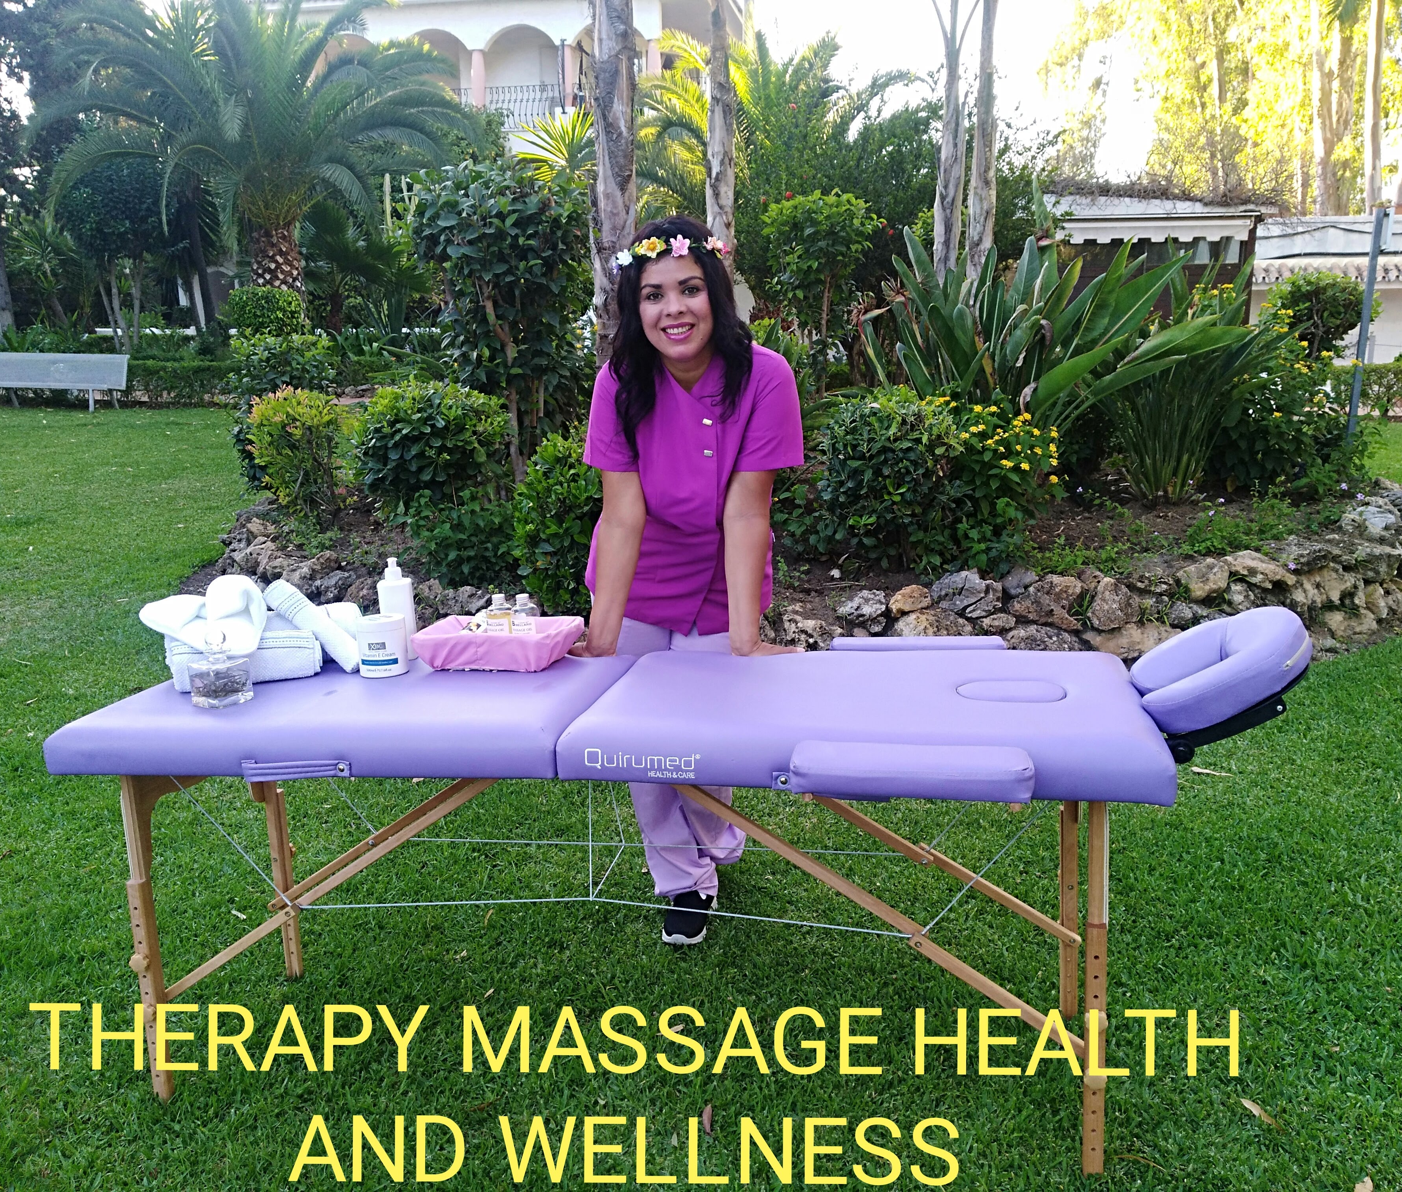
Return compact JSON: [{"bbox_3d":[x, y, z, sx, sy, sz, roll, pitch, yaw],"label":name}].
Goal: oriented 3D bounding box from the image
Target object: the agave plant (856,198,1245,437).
[{"bbox_3d":[1.820,-1.334,6.200,1.969,1.531,1.500,0,13,0],"label":"agave plant"}]

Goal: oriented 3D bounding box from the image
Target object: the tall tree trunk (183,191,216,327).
[{"bbox_3d":[-9.196,-6.050,22.000,0.412,2.796,0.400,0,13,0],"label":"tall tree trunk"}]

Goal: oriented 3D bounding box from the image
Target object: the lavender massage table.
[{"bbox_3d":[-0.035,0.471,2.204,2.105,0.862,0.800,0,10,12],"label":"lavender massage table"}]

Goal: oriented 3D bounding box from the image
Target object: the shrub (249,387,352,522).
[{"bbox_3d":[-2.162,-0.776,6.450,0.584,0.705,0.550,0,13,0],"label":"shrub"}]

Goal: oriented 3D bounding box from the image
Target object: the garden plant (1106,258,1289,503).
[{"bbox_3d":[2.596,-1.126,6.250,0.957,1.276,0.900,0,13,0],"label":"garden plant"}]

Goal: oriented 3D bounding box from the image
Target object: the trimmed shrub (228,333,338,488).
[{"bbox_3d":[-2.236,-0.980,6.400,0.600,0.800,0.600,0,11,0],"label":"trimmed shrub"}]

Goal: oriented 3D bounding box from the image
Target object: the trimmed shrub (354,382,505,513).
[{"bbox_3d":[-1.262,-0.700,5.600,0.720,0.620,0.700,0,11,0],"label":"trimmed shrub"}]

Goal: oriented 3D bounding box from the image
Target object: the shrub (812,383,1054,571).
[{"bbox_3d":[0.960,-0.484,5.000,1.030,0.780,0.880,0,11,0],"label":"shrub"}]

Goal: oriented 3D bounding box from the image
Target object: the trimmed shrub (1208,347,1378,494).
[{"bbox_3d":[3.420,-1.013,6.900,0.984,0.848,0.850,0,13,0],"label":"trimmed shrub"}]

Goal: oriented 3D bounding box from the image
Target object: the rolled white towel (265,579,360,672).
[{"bbox_3d":[-0.780,0.059,2.395,0.246,0.072,0.075,37,27,18],"label":"rolled white towel"}]

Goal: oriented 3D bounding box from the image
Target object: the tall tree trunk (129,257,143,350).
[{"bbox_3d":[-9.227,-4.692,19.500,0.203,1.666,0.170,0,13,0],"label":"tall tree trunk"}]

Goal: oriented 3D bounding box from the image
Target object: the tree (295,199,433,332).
[{"bbox_3d":[-5.069,-4.950,18.000,2.000,2.050,1.900,0,11,0],"label":"tree"}]

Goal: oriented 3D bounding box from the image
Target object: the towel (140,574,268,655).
[{"bbox_3d":[-0.987,0.037,2.380,0.235,0.140,0.180,2,12,12],"label":"towel"}]

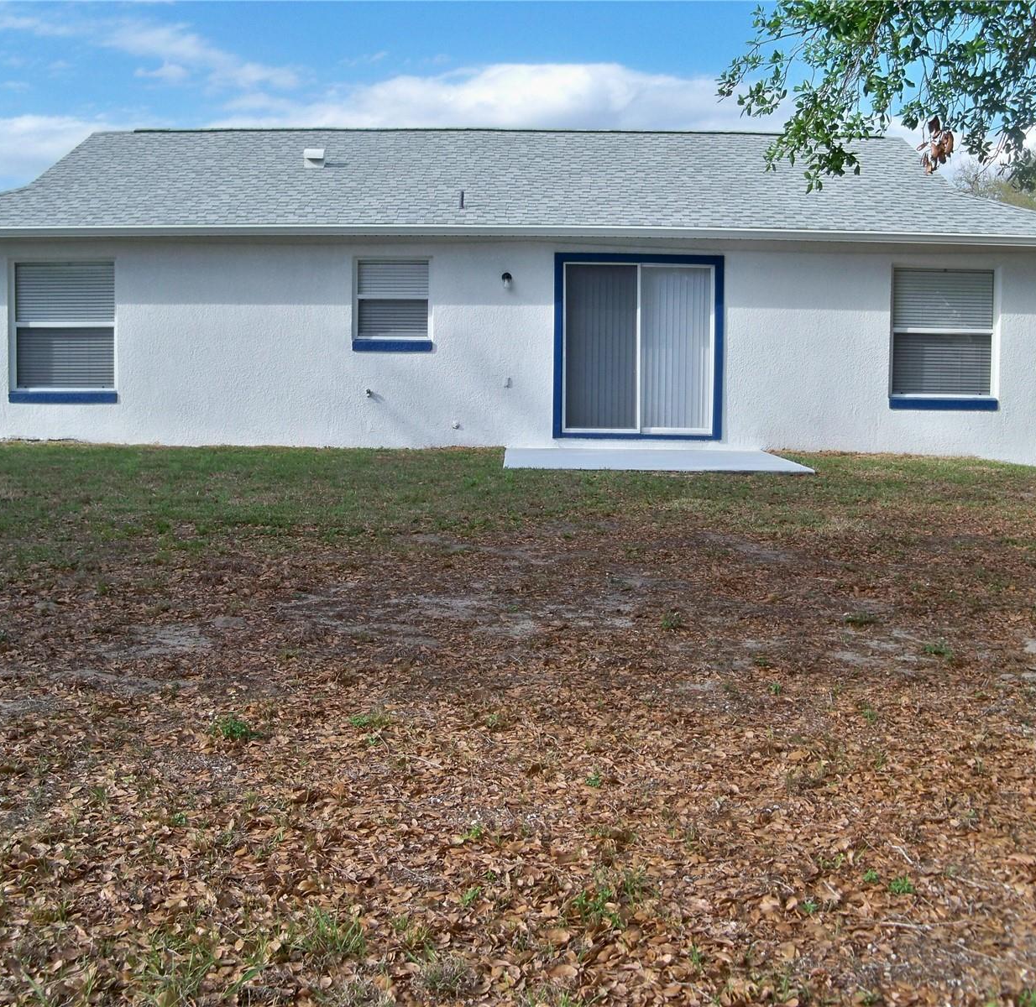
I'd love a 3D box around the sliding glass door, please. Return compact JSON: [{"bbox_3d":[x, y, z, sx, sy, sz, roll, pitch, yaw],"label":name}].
[{"bbox_3d":[1.436,-1.835,16.186,1.804,2.051,0.100,0,5,0],"label":"sliding glass door"}]

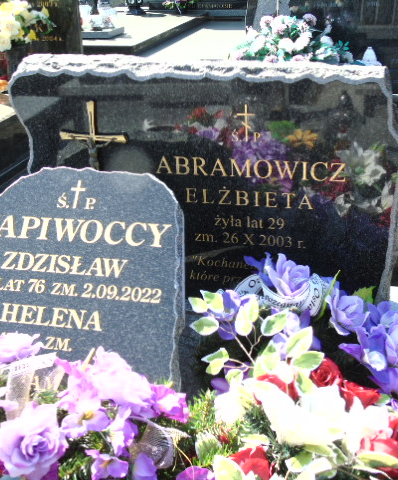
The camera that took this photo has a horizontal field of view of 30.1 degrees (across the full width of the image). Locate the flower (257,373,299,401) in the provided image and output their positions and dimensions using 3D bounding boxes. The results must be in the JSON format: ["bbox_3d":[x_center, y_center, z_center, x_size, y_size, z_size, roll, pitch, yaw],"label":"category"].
[{"bbox_3d":[0.143,0.264,1.330,0.075,0.050,0.060,4,25,16],"label":"flower"}]

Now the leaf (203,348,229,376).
[{"bbox_3d":[0.031,0.228,1.390,0.050,0.042,0.025,0,26,6],"label":"leaf"}]

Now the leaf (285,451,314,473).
[{"bbox_3d":[0.162,0.356,1.190,0.042,0.025,0.032,4,25,16],"label":"leaf"}]

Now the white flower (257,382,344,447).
[{"bbox_3d":[0.165,0.287,1.215,0.138,0.080,0.100,2,25,10],"label":"white flower"}]

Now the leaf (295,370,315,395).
[{"bbox_3d":[0.199,0.266,1.380,0.035,0.040,0.020,-4,26,-1],"label":"leaf"}]

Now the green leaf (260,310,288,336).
[{"bbox_3d":[0.149,0.166,1.470,0.066,0.020,0.041,-34,69,-11],"label":"green leaf"}]

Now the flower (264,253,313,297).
[{"bbox_3d":[0.187,0.079,1.560,0.098,0.070,0.070,-4,26,-1],"label":"flower"}]

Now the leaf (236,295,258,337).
[{"bbox_3d":[0.084,0.135,1.300,0.036,0.066,0.030,4,15,16],"label":"leaf"}]

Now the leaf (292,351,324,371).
[{"bbox_3d":[0.207,0.230,1.410,0.063,0.020,0.036,-14,61,-8],"label":"leaf"}]

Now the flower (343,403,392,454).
[{"bbox_3d":[0.282,0.316,1.240,0.082,0.078,0.070,0,24,5],"label":"flower"}]

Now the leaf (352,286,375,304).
[{"bbox_3d":[0.369,0.125,1.660,0.052,0.041,0.020,0,-17,6],"label":"leaf"}]

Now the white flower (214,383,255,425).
[{"bbox_3d":[0.068,0.314,1.420,0.080,0.065,0.080,1,60,7],"label":"white flower"}]

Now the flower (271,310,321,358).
[{"bbox_3d":[0.193,0.187,1.460,0.093,0.075,0.065,-4,26,-1],"label":"flower"}]

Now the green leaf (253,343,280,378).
[{"bbox_3d":[0.126,0.225,1.380,0.046,0.060,0.025,-4,26,-1],"label":"green leaf"}]

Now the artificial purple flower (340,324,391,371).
[{"bbox_3d":[0.351,0.227,1.560,0.105,0.095,0.075,5,-7,15],"label":"artificial purple flower"}]

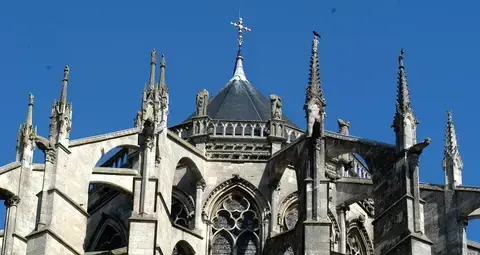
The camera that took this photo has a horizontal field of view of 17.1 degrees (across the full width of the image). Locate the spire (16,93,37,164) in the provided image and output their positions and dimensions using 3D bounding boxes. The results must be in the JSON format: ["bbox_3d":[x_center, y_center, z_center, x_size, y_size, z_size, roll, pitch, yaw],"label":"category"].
[{"bbox_3d":[-9.359,-0.089,70.873,0.525,3.537,0.525,-26,-44,33],"label":"spire"}]

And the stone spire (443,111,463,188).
[{"bbox_3d":[9.359,0.800,70.653,0.613,3.837,0.613,29,-44,-33],"label":"stone spire"}]

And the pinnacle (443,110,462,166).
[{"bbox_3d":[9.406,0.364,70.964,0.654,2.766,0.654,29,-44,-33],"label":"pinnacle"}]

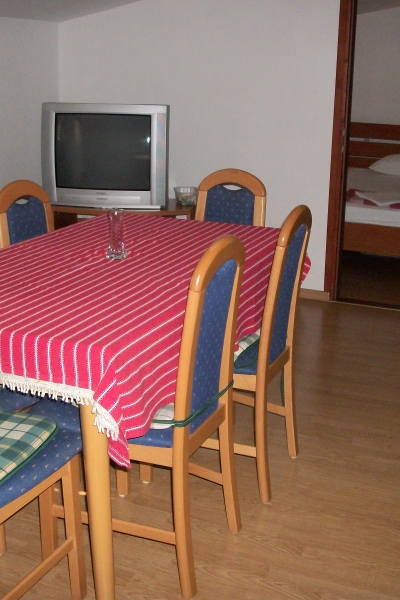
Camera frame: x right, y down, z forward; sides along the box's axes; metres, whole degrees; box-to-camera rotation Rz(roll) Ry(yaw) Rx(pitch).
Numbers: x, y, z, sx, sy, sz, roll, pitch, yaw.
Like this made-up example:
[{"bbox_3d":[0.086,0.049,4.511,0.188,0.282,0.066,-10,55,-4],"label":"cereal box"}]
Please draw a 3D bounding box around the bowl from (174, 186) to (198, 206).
[{"bbox_3d":[-0.082,-0.653,4.664,0.150,0.105,0.150,0,17,0],"label":"bowl"}]

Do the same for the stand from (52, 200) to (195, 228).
[{"bbox_3d":[-0.462,-0.326,4.780,0.935,0.590,0.474,4,17,13],"label":"stand"}]

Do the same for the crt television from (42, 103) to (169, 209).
[{"bbox_3d":[-0.521,-0.925,4.669,0.789,0.621,0.500,4,17,11],"label":"crt television"}]

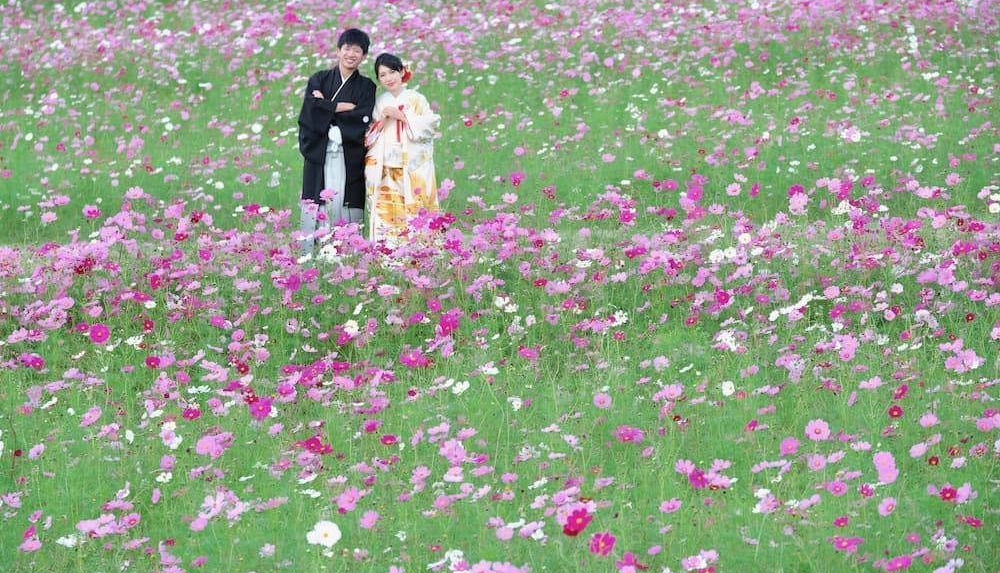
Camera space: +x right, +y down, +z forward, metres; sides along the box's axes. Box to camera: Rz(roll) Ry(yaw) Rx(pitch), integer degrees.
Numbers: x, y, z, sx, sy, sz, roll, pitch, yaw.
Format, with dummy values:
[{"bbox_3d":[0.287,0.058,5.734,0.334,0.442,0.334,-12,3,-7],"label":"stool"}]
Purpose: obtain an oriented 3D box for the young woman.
[{"bbox_3d":[-0.660,-0.813,39.500,0.515,1.530,0.430,1,4,7],"label":"young woman"}]

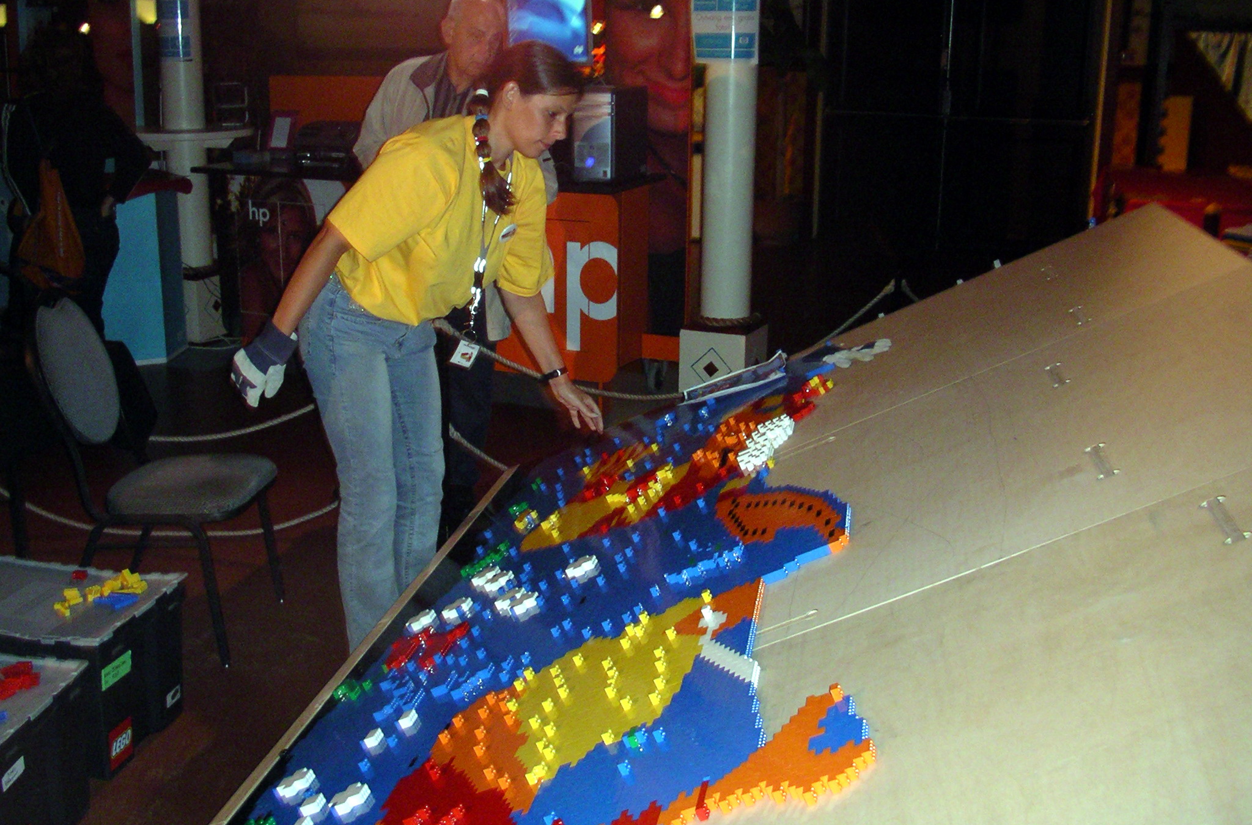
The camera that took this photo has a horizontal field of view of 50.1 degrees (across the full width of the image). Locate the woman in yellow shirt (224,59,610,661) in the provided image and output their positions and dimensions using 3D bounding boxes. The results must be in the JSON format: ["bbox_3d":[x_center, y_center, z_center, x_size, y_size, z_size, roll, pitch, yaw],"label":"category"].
[{"bbox_3d":[-0.469,-0.073,3.050,0.680,1.490,0.600,11,17,37],"label":"woman in yellow shirt"}]

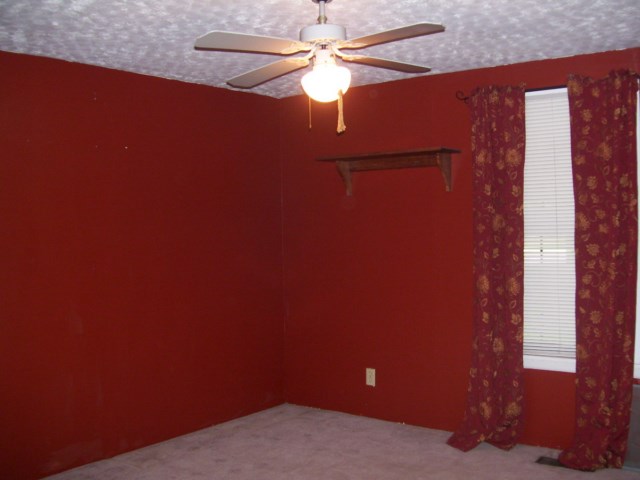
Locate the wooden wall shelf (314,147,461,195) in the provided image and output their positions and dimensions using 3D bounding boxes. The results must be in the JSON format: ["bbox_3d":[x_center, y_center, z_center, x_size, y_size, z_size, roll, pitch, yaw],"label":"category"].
[{"bbox_3d":[0.452,-0.444,4.473,0.938,0.263,0.295,0,2,35],"label":"wooden wall shelf"}]

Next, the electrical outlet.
[{"bbox_3d":[0.363,0.985,4.767,0.077,0.122,0.012,0,2,35],"label":"electrical outlet"}]

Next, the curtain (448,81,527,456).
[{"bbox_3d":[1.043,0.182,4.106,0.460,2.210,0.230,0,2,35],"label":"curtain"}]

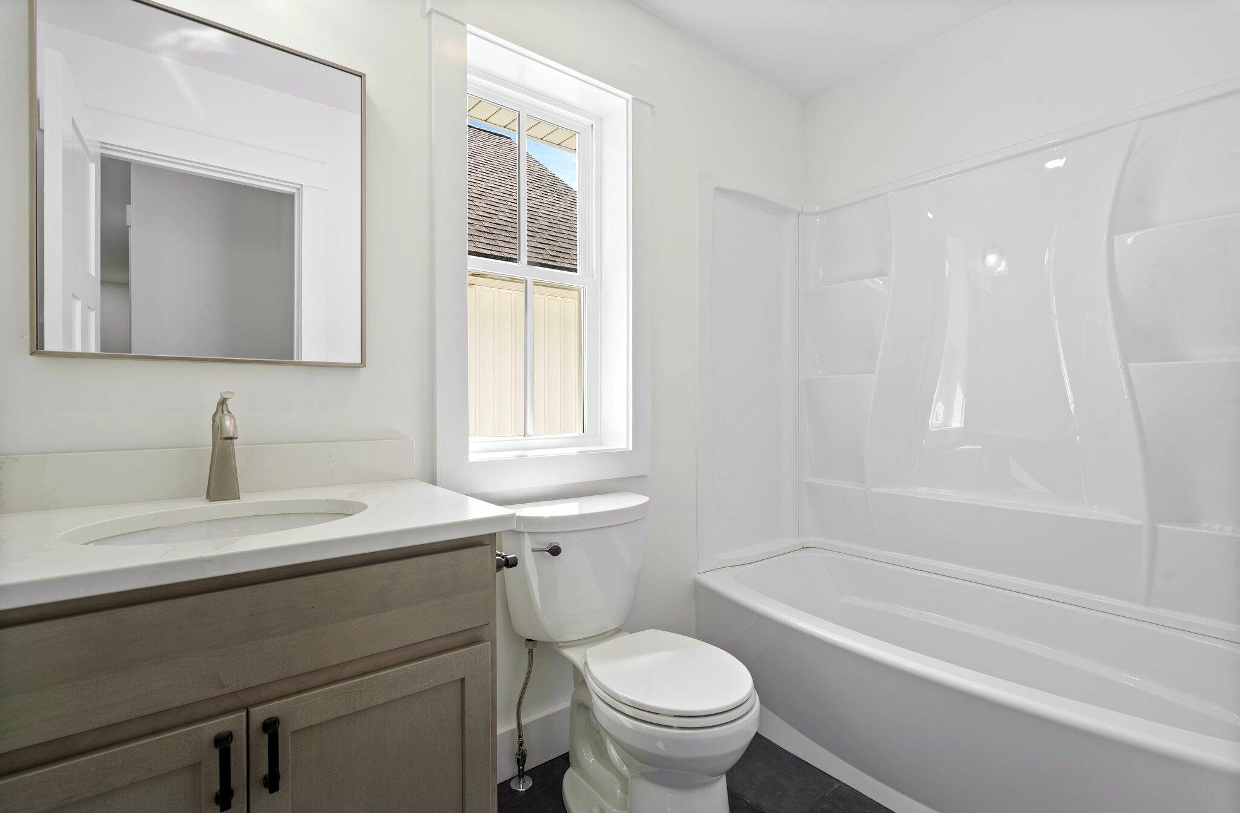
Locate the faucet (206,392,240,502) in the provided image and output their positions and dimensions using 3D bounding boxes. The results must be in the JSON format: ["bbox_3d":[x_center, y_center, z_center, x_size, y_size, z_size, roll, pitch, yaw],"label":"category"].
[{"bbox_3d":[-0.763,0.080,1.068,0.050,0.215,0.164,0,0,-38],"label":"faucet"}]

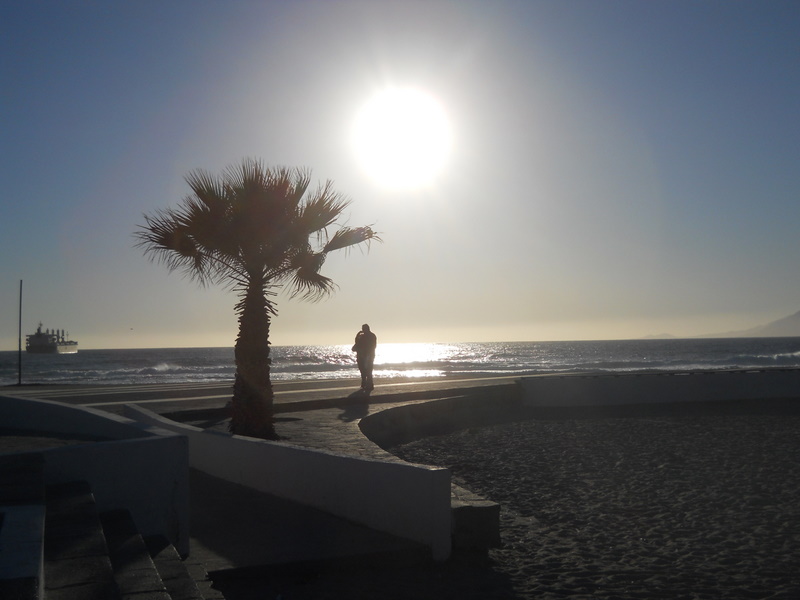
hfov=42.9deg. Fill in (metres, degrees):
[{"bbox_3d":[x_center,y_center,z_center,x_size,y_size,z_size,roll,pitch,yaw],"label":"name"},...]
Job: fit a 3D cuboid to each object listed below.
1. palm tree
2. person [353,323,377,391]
[{"bbox_3d":[-2.124,-0.056,15.052,3.540,4.118,3.397,-1,-2,0],"label":"palm tree"},{"bbox_3d":[-0.921,1.500,26.619,0.600,1.720,0.440,0,-3,-15],"label":"person"}]

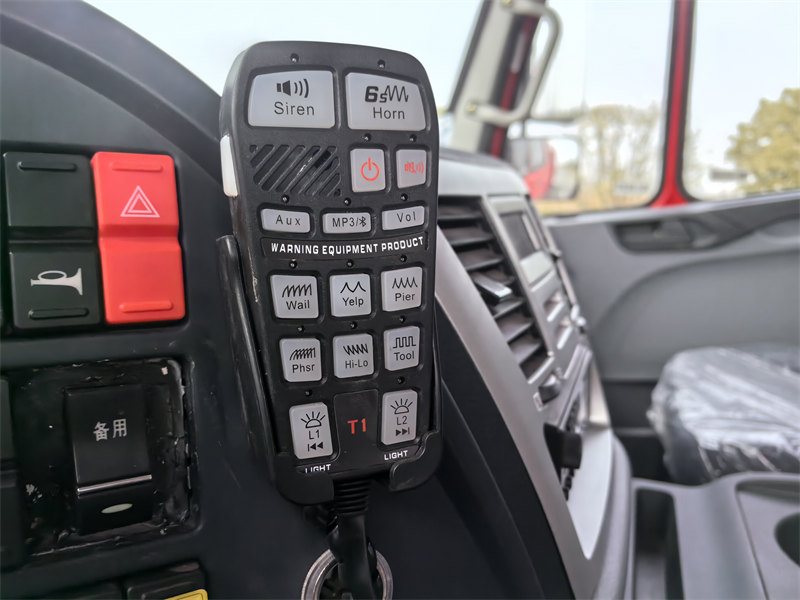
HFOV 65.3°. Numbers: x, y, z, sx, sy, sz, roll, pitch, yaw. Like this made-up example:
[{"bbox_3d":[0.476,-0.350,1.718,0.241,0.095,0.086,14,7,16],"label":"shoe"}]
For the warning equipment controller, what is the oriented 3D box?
[{"bbox_3d":[-0.022,-0.011,0.210,0.067,0.138,0.036,-4,5,-21],"label":"warning equipment controller"}]

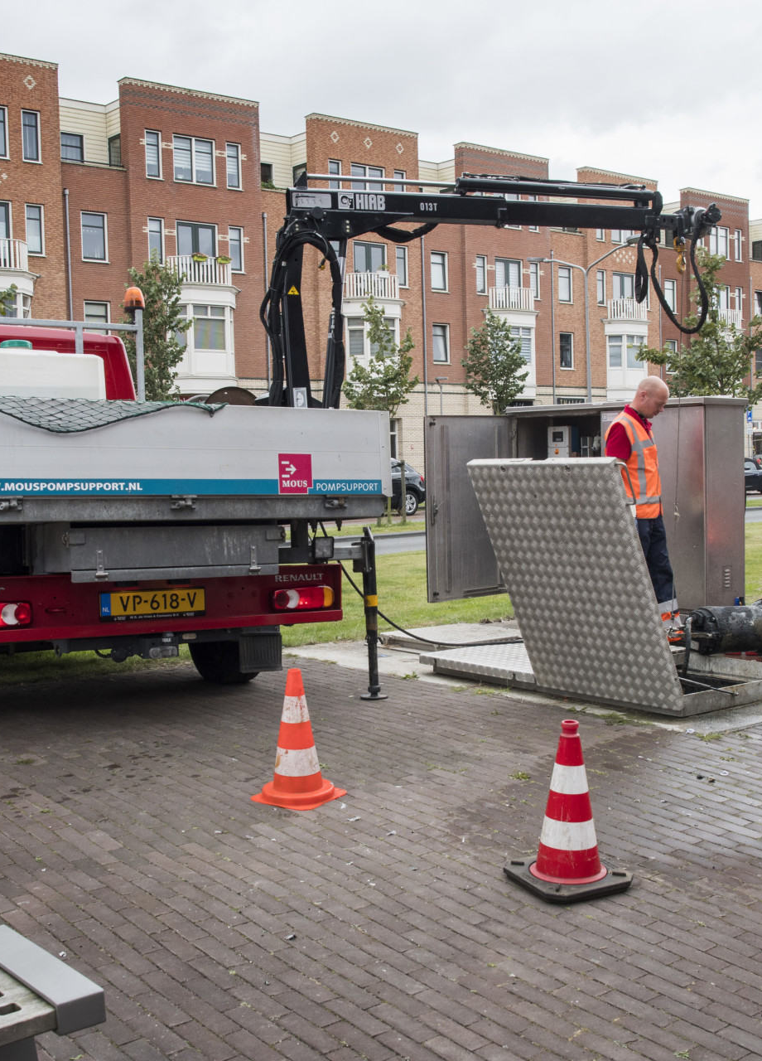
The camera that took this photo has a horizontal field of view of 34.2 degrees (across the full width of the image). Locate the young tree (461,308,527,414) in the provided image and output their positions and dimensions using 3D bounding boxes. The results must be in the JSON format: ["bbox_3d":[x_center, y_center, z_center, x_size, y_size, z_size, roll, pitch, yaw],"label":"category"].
[{"bbox_3d":[3.995,-4.313,42.685,2.400,6.676,2.400,-4,4,-39],"label":"young tree"}]

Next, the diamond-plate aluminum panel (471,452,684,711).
[{"bbox_3d":[0.998,0.260,6.299,0.942,1.326,0.060,3,28,47],"label":"diamond-plate aluminum panel"}]

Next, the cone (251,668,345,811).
[{"bbox_3d":[-0.318,0.790,4.780,0.285,0.490,0.285,1,4,34],"label":"cone"}]

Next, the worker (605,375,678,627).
[{"bbox_3d":[1.772,-0.158,8.300,0.420,1.740,0.540,1,4,33],"label":"worker"}]

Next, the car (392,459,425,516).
[{"bbox_3d":[-0.710,-1.175,33.775,4.400,1.580,1.830,-4,4,-39],"label":"car"}]

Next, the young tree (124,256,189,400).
[{"bbox_3d":[-6.065,-3.966,34.206,2.200,7.457,2.200,-4,4,-39],"label":"young tree"}]

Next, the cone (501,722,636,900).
[{"bbox_3d":[0.591,0.852,3.915,0.345,0.495,0.345,-3,4,-28],"label":"cone"}]

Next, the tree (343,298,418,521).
[{"bbox_3d":[0.078,-3.009,31.000,1.900,5.650,1.950,-2,3,0],"label":"tree"}]

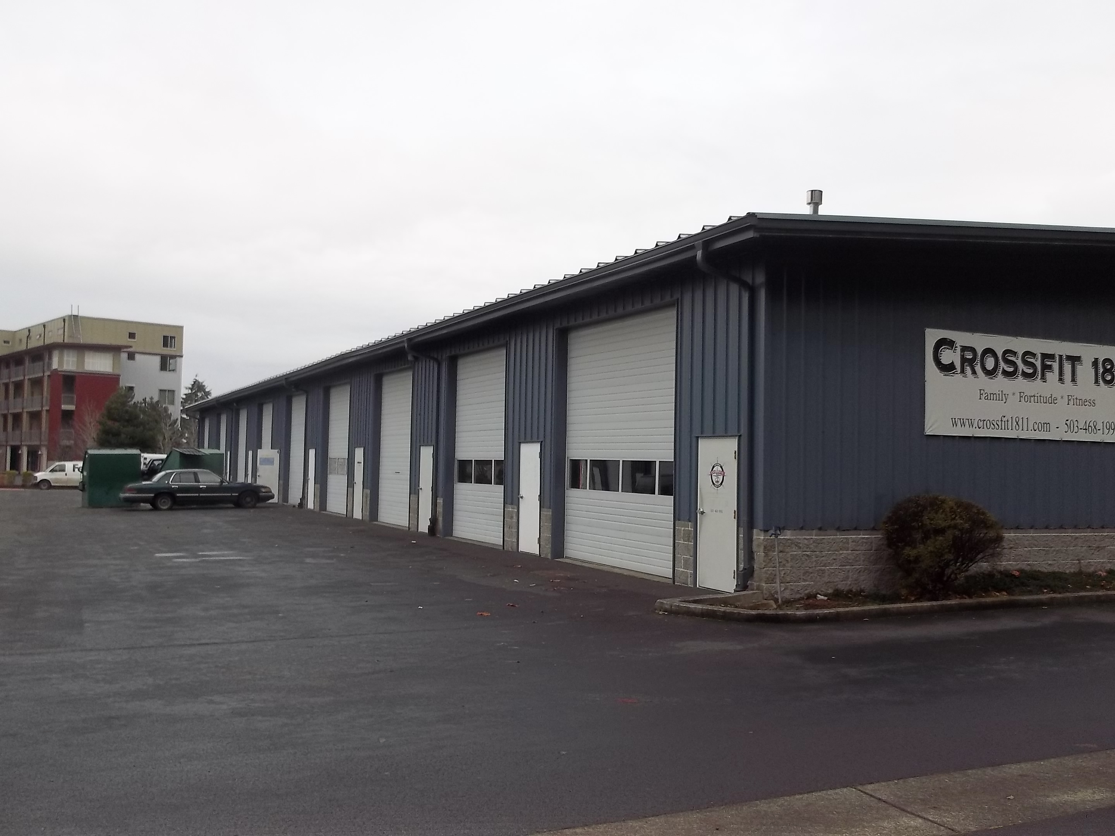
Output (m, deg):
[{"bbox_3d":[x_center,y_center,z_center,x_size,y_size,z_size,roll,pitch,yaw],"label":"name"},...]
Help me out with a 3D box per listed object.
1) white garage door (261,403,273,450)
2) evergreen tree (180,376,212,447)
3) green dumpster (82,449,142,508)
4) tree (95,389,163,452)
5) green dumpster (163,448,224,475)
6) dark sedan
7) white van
[{"bbox_3d":[-12.652,1.459,46.482,0.100,4.220,3.660,2,-3,-25],"label":"white garage door"},{"bbox_3d":[-40.882,1.118,119.731,5.500,11.594,5.500,2,-3,-25],"label":"evergreen tree"},{"bbox_3d":[-16.914,2.294,40.488,1.900,2.150,1.750,3,-3,-31],"label":"green dumpster"},{"bbox_3d":[-35.197,1.606,86.815,5.600,8.000,5.400,2,-3,-25],"label":"tree"},{"bbox_3d":[-14.586,2.351,42.640,1.900,2.200,1.750,4,-4,-44],"label":"green dumpster"},{"bbox_3d":[-12.979,2.587,38.648,5.390,1.440,1.980,2,-3,-25],"label":"dark sedan"},{"bbox_3d":[-35.758,4.270,78.650,5.690,2.080,2.010,2,-3,-25],"label":"white van"}]

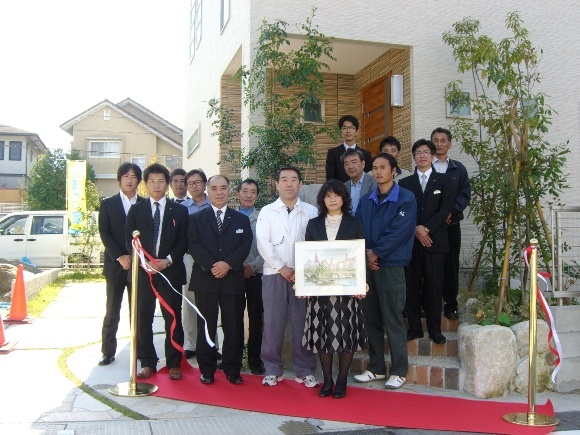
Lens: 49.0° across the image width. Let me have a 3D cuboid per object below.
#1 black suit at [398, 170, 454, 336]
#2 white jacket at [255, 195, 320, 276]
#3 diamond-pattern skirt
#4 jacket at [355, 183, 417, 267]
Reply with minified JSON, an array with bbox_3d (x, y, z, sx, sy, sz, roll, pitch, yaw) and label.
[{"bbox_3d":[1.175,0.316,5.520,0.500,1.460,0.340,1,0,14],"label":"black suit"},{"bbox_3d":[-0.004,0.144,4.970,0.510,0.610,0.310,0,-3,-2],"label":"white jacket"},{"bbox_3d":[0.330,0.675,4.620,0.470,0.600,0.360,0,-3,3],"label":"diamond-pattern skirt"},{"bbox_3d":[0.739,0.054,4.900,0.470,0.640,0.320,0,-3,16],"label":"jacket"}]

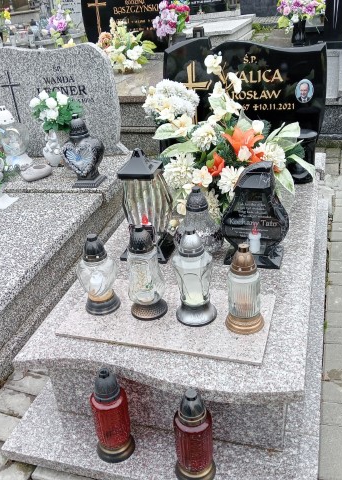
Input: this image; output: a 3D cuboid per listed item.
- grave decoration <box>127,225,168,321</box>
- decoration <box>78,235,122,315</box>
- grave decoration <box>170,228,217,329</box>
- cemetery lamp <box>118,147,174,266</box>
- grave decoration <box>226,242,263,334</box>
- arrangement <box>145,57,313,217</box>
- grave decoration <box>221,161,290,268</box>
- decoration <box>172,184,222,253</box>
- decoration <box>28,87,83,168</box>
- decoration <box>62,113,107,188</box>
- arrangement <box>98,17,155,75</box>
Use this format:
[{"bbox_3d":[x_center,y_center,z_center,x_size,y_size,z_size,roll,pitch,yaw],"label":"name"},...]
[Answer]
[{"bbox_3d":[-0.085,0.098,1.665,0.125,0.305,0.125,-5,28,2],"label":"grave decoration"},{"bbox_3d":[-0.220,0.096,1.569,0.122,0.247,0.115,4,29,16],"label":"decoration"},{"bbox_3d":[0.071,0.110,1.618,0.135,0.299,0.135,-5,28,2],"label":"grave decoration"},{"bbox_3d":[-0.110,-0.146,2.027,0.205,0.435,0.180,3,29,17],"label":"cemetery lamp"},{"bbox_3d":[0.221,0.140,1.562,0.123,0.270,0.123,3,29,17],"label":"grave decoration"},{"bbox_3d":[0.254,-0.441,2.295,0.680,0.640,0.450,3,29,17],"label":"arrangement"},{"bbox_3d":[0.312,-0.108,1.923,0.250,0.387,0.165,3,29,17],"label":"grave decoration"},{"bbox_3d":[0.106,-0.082,1.900,0.169,0.239,0.169,4,29,16],"label":"decoration"},{"bbox_3d":[-0.726,-0.681,3.147,0.282,0.444,0.235,1,28,17],"label":"decoration"},{"bbox_3d":[-0.459,-0.479,2.739,0.222,0.370,0.155,3,29,17],"label":"decoration"},{"bbox_3d":[-0.442,-1.898,5.032,0.530,0.420,0.400,3,29,17],"label":"arrangement"}]

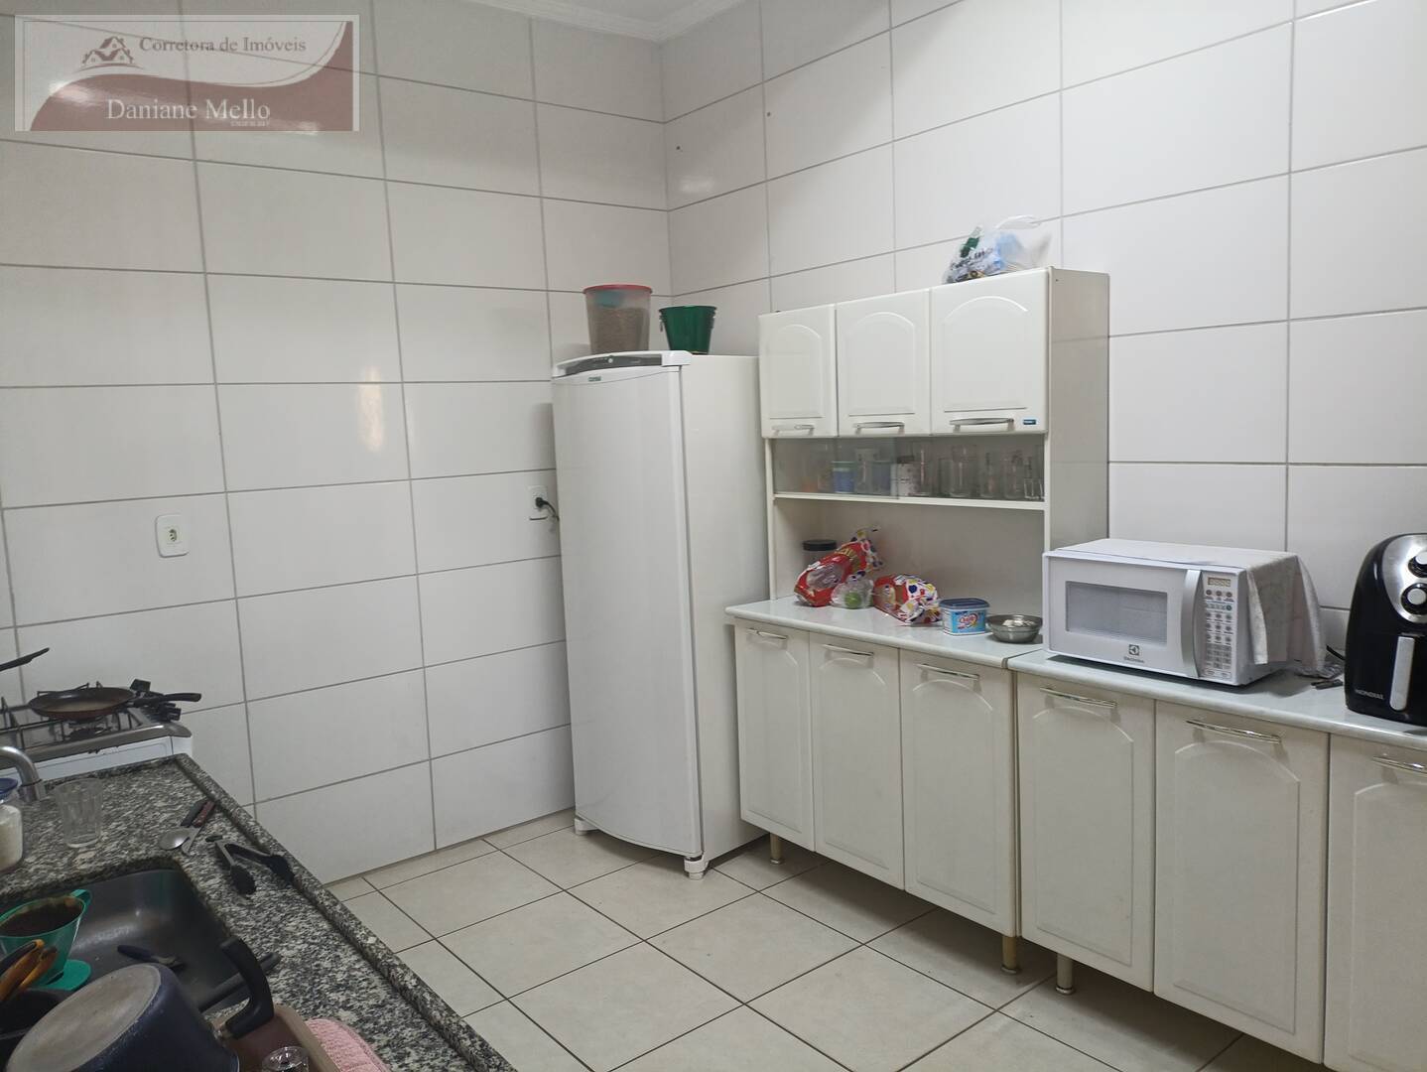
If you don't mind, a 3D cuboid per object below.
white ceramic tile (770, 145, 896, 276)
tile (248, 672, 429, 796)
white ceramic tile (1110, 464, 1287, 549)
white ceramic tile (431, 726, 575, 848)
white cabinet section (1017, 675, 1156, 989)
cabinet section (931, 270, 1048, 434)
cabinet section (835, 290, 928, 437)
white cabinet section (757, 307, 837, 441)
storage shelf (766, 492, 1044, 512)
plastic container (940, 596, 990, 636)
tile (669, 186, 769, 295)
[{"bbox_3d":[0.382,-1.066,3.412,0.010,0.324,0.571,-8,8,-39],"label":"white ceramic tile"},{"bbox_3d":[-1.224,0.651,3.408,0.567,0.324,0.010,-7,8,-37],"label":"tile"},{"bbox_3d":[1.145,-0.021,2.614,0.012,0.322,0.573,-8,8,-38],"label":"white ceramic tile"},{"bbox_3d":[-0.757,0.917,3.787,0.567,0.324,0.010,-7,8,-37],"label":"white ceramic tile"},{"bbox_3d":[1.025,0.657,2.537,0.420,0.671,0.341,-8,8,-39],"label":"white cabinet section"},{"bbox_3d":[0.817,-0.478,2.766,0.280,0.396,0.356,-8,8,-39],"label":"cabinet section"},{"bbox_3d":[0.590,-0.497,3.038,0.280,0.392,0.350,-8,8,-39],"label":"cabinet section"},{"bbox_3d":[0.369,-0.518,3.305,0.280,0.390,0.337,-8,8,-39],"label":"white cabinet section"},{"bbox_3d":[0.613,-0.116,3.067,0.255,0.026,1.010,-8,8,-39],"label":"storage shelf"},{"bbox_3d":[0.676,0.219,2.772,0.127,0.085,0.094,-3,6,-2],"label":"plastic container"},{"bbox_3d":[0.017,-1.084,3.799,0.010,0.320,0.564,-8,8,-39],"label":"tile"}]

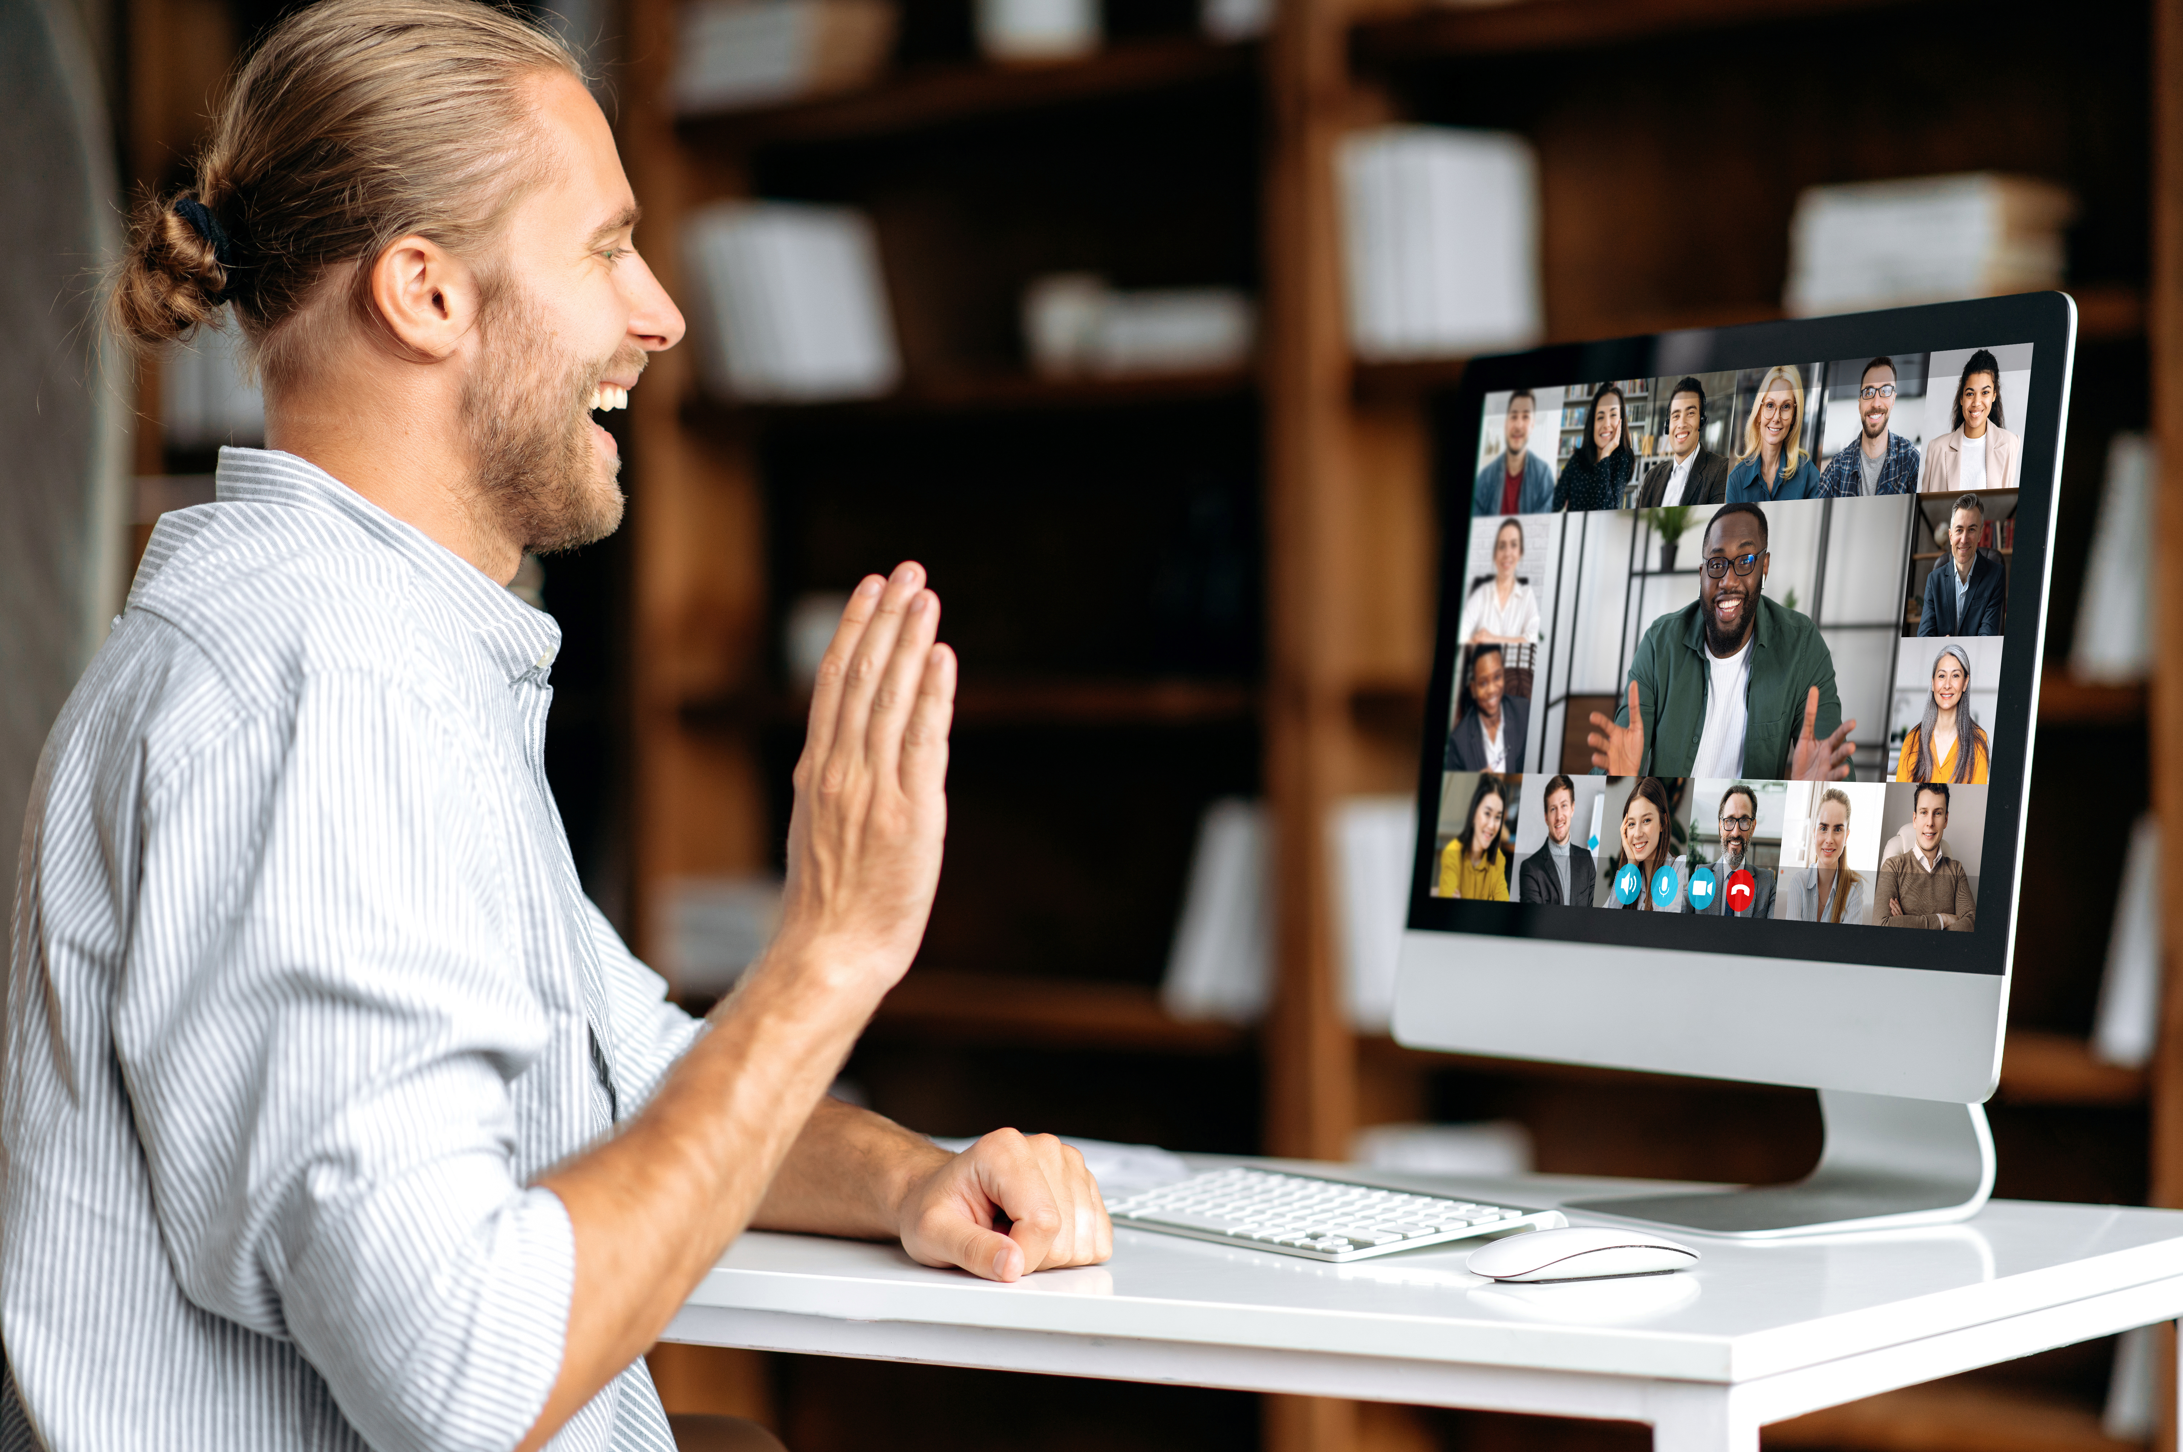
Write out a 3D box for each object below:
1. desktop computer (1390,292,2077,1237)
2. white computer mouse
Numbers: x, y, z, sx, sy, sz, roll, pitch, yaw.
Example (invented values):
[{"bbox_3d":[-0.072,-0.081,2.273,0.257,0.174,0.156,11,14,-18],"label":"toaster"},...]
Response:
[{"bbox_3d":[0.343,0.020,2.568,0.172,0.446,0.528,0,0,-27],"label":"desktop computer"},{"bbox_3d":[0.219,0.235,2.292,0.114,0.022,0.057,0,0,-30],"label":"white computer mouse"}]

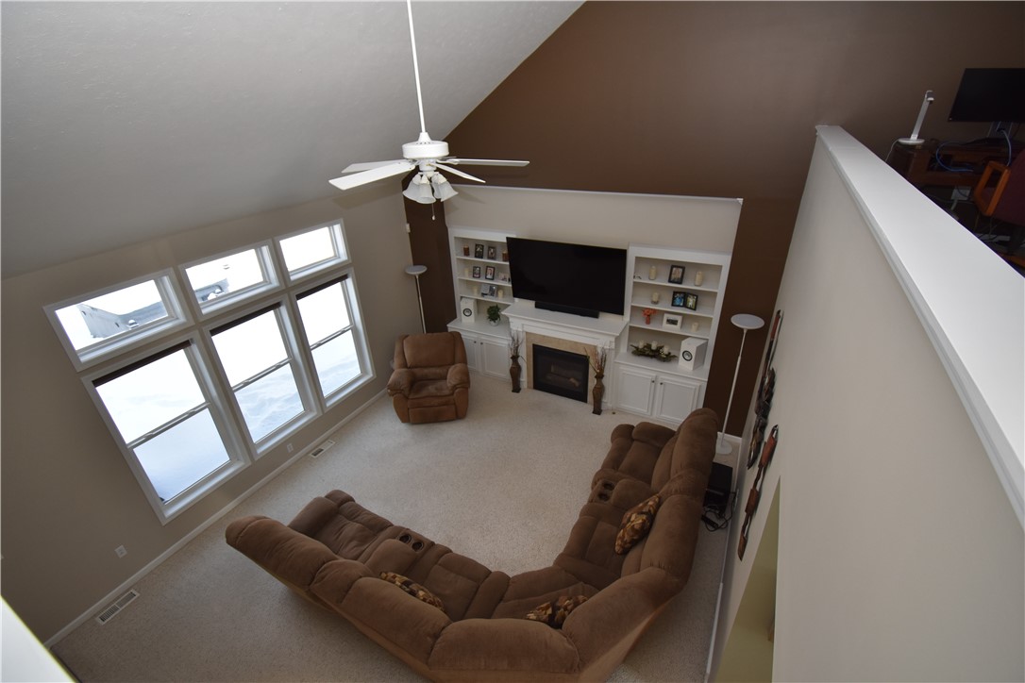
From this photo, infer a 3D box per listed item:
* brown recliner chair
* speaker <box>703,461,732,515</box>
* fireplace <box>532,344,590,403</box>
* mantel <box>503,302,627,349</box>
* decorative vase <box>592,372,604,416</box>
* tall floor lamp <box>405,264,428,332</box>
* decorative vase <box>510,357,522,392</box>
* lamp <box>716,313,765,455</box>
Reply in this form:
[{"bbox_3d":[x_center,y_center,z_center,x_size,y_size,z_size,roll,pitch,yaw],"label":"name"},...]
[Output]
[{"bbox_3d":[-1.183,0.512,6.463,1.020,1.020,0.950,-3,28,-1],"label":"brown recliner chair"},{"bbox_3d":[2.294,1.650,4.844,0.280,0.330,0.400,12,31,24],"label":"speaker"},{"bbox_3d":[0.789,0.452,6.673,0.910,0.820,0.200,12,31,24],"label":"fireplace"},{"bbox_3d":[0.724,-0.213,6.184,1.740,0.285,0.430,12,31,24],"label":"mantel"},{"bbox_3d":[1.261,0.780,6.230,0.180,0.630,0.180,12,31,24],"label":"decorative vase"},{"bbox_3d":[-1.503,-0.344,7.234,0.340,1.830,0.340,12,31,24],"label":"tall floor lamp"},{"bbox_3d":[0.063,0.524,6.785,0.180,0.630,0.180,-1,28,1],"label":"decorative vase"},{"bbox_3d":[2.716,0.583,5.231,0.340,1.830,0.340,12,31,24],"label":"lamp"}]

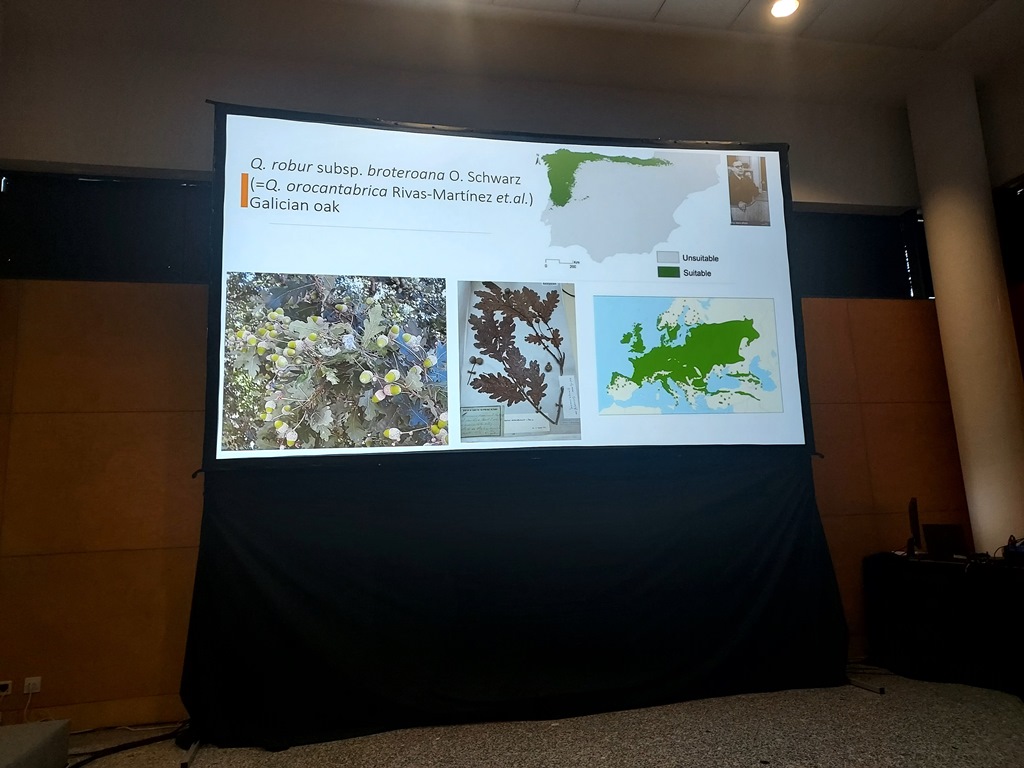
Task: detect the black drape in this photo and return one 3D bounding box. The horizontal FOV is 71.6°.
[{"bbox_3d":[0.192,1.156,4.132,3.880,1.440,0.250,0,-10,-12],"label":"black drape"}]

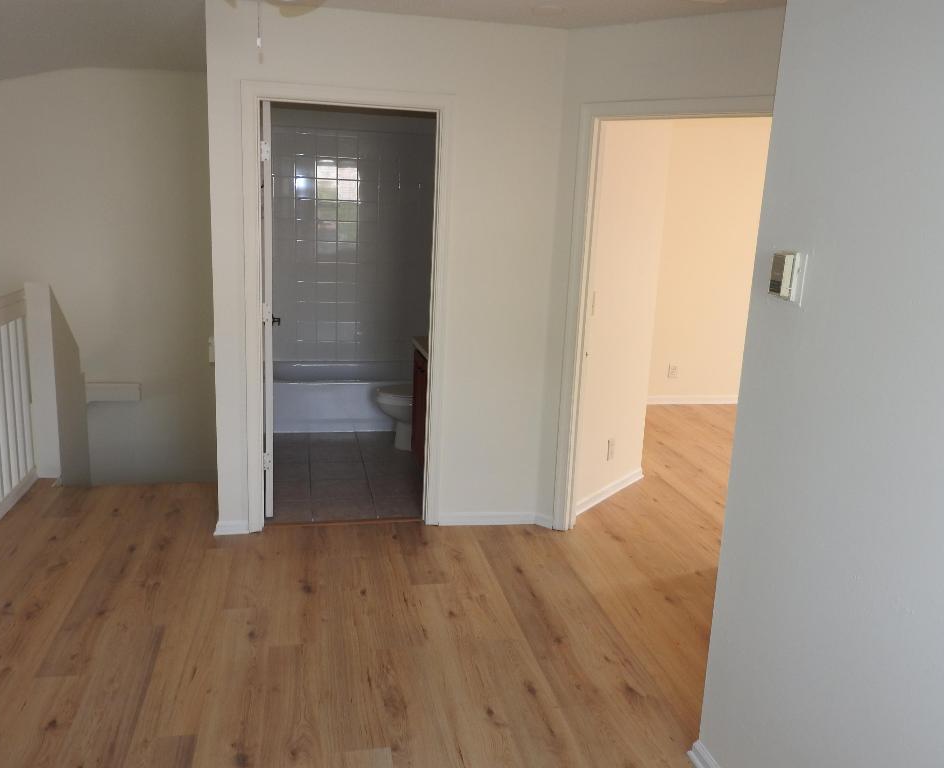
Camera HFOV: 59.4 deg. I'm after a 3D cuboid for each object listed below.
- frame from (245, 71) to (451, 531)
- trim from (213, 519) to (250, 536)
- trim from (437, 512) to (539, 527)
[{"bbox_3d":[-0.605,-0.313,4.032,0.955,2.120,0.140,0,12,-11],"label":"frame"},{"bbox_3d":[-1.186,0.701,4.073,0.165,0.073,0.018,0,12,-11],"label":"trim"},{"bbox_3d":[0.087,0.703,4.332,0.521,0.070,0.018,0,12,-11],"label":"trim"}]

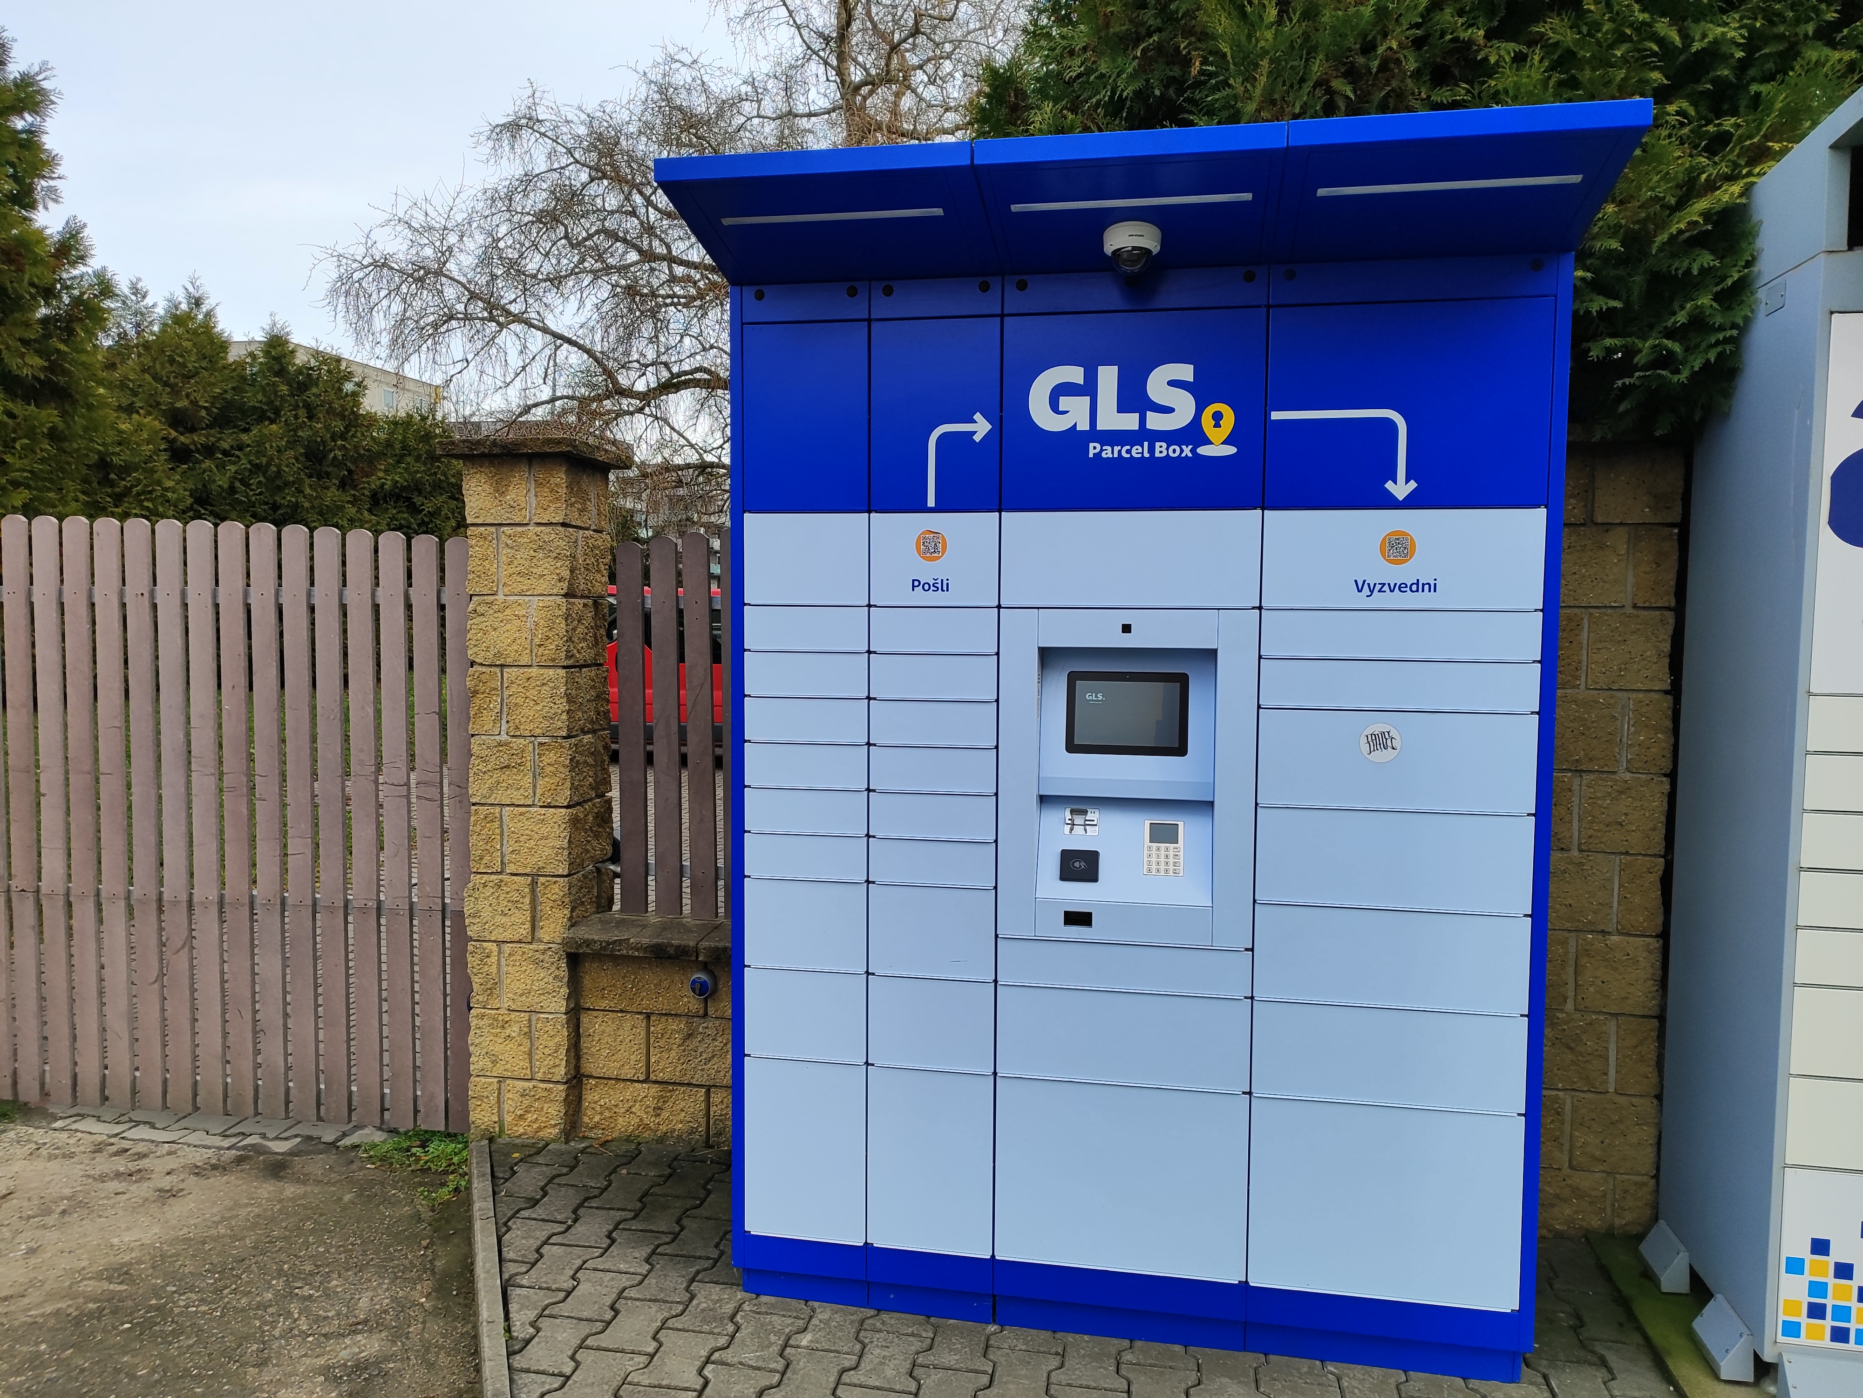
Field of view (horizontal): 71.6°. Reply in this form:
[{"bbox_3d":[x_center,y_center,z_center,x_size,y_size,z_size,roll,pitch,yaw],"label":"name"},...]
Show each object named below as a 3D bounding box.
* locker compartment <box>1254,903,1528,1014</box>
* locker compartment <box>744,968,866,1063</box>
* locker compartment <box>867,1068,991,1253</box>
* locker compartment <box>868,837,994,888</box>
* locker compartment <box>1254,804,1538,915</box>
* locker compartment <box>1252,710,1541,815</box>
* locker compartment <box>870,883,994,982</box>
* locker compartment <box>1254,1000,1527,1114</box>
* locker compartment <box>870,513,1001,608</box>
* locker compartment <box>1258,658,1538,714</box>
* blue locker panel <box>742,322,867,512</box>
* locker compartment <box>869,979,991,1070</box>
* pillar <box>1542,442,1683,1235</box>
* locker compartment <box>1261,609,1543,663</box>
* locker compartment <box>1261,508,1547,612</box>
[{"bbox_3d":[0.966,0.507,2.833,0.524,0.194,0.480,1,4,11],"label":"locker compartment"},{"bbox_3d":[-0.231,0.682,3.075,0.273,0.195,0.480,1,4,11],"label":"locker compartment"},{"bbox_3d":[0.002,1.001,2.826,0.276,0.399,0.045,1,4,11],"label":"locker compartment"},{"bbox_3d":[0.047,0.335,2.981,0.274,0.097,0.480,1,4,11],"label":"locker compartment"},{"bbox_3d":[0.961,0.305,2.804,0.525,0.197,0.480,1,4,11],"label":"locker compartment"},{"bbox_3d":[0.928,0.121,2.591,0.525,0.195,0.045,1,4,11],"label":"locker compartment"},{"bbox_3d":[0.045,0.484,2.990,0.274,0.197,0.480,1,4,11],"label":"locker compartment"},{"bbox_3d":[0.965,0.707,2.846,0.524,0.194,0.480,1,4,11],"label":"locker compartment"},{"bbox_3d":[0.051,-0.308,2.960,0.275,0.193,0.480,1,4,11],"label":"locker compartment"},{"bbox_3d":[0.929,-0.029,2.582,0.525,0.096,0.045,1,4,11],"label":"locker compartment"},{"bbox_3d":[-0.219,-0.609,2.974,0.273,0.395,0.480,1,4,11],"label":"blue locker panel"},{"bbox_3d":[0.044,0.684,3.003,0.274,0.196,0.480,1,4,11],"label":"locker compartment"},{"bbox_3d":[1.658,0.356,3.328,0.310,1.973,0.300,1,4,11],"label":"pillar"},{"bbox_3d":[0.971,-0.141,2.793,0.524,0.094,0.480,1,4,11],"label":"locker compartment"},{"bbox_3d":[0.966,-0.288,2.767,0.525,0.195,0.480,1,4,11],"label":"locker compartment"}]

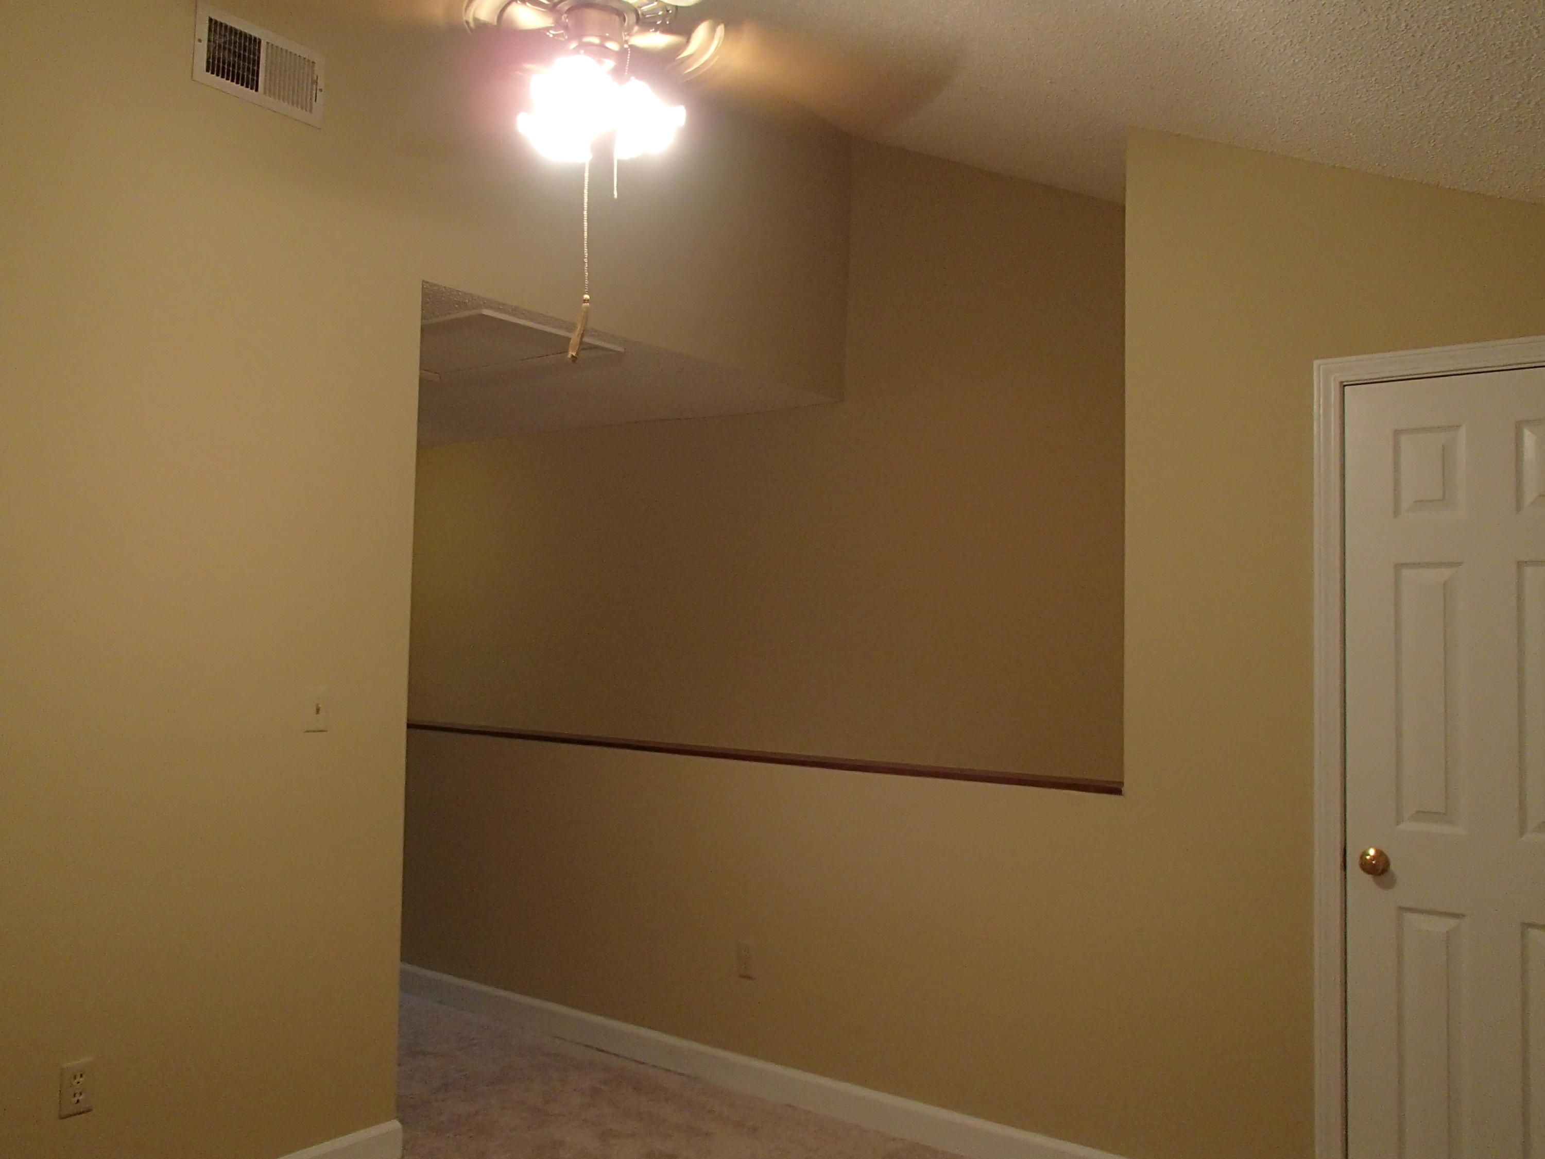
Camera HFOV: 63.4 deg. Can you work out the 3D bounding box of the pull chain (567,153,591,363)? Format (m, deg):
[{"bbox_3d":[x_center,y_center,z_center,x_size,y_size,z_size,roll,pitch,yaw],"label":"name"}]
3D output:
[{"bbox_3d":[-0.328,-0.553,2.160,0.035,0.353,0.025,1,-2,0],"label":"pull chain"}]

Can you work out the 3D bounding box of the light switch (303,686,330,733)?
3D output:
[{"bbox_3d":[-1.171,0.336,3.221,0.015,0.115,0.070,-1,-3,36],"label":"light switch"}]

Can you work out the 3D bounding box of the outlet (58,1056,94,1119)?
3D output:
[{"bbox_3d":[-1.520,1.115,2.735,0.010,0.115,0.070,-1,-3,36],"label":"outlet"}]

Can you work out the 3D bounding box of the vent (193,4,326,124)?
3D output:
[{"bbox_3d":[-1.269,-1.278,3.115,0.018,0.195,0.348,-1,-3,36],"label":"vent"}]

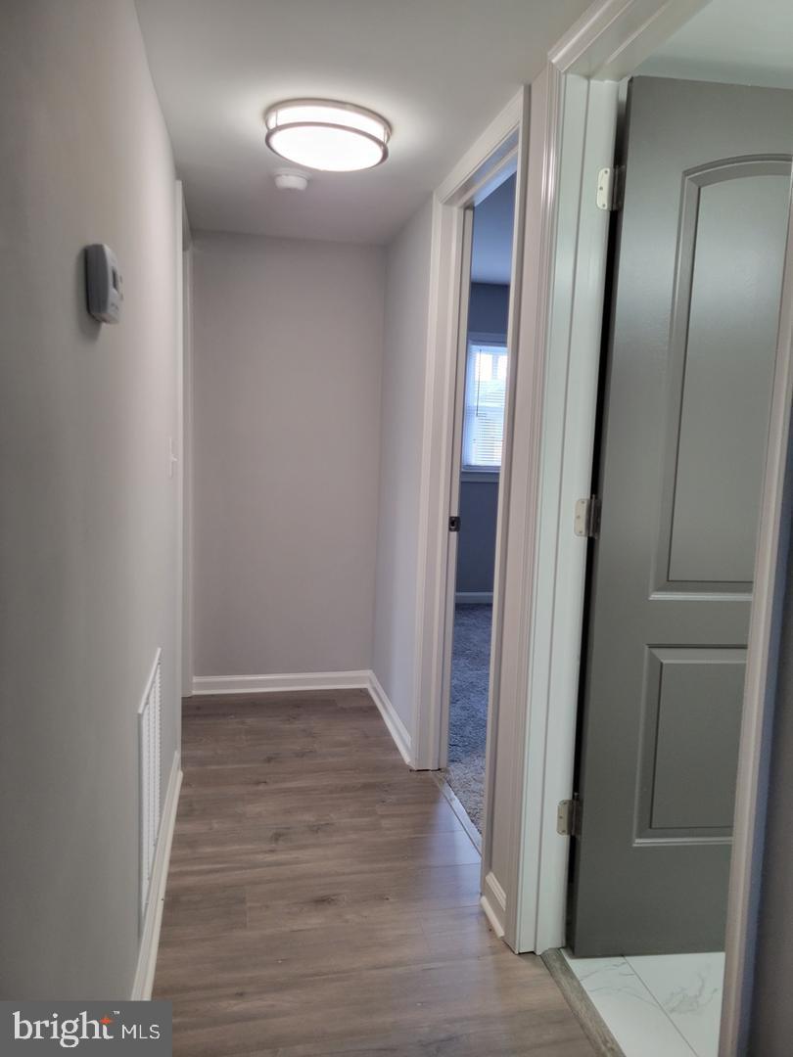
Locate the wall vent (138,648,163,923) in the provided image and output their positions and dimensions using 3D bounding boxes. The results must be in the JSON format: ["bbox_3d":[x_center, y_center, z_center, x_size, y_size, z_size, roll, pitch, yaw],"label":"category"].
[{"bbox_3d":[-0.608,0.621,1.974,0.013,0.513,0.510,0,7,-11],"label":"wall vent"}]

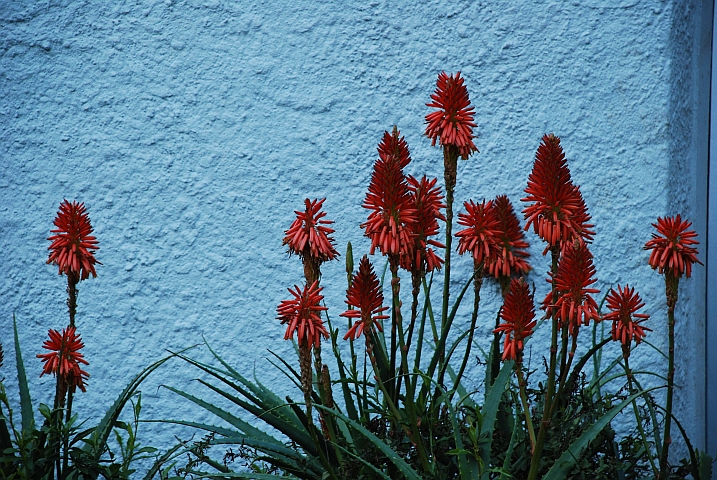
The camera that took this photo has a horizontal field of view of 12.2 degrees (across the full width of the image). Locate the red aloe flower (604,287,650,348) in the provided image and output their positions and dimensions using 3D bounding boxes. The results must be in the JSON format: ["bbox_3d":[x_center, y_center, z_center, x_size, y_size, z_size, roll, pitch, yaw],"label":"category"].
[{"bbox_3d":[0.532,0.149,6.600,0.093,0.123,0.090,0,4,0],"label":"red aloe flower"}]

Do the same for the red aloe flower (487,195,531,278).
[{"bbox_3d":[0.304,-0.007,6.780,0.090,0.168,0.087,0,4,0],"label":"red aloe flower"}]

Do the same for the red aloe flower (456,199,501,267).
[{"bbox_3d":[0.238,-0.014,6.640,0.090,0.134,0.088,0,4,0],"label":"red aloe flower"}]

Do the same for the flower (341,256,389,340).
[{"bbox_3d":[0.013,0.113,6.520,0.093,0.165,0.091,0,4,0],"label":"flower"}]

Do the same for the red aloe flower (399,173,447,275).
[{"bbox_3d":[0.130,-0.033,6.680,0.092,0.195,0.089,0,4,0],"label":"red aloe flower"}]

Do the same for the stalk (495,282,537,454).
[{"bbox_3d":[0.305,0.241,6.500,0.082,0.335,0.079,0,4,0],"label":"stalk"}]

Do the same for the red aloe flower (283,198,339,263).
[{"bbox_3d":[-0.094,-0.019,6.620,0.110,0.127,0.107,0,4,0],"label":"red aloe flower"}]

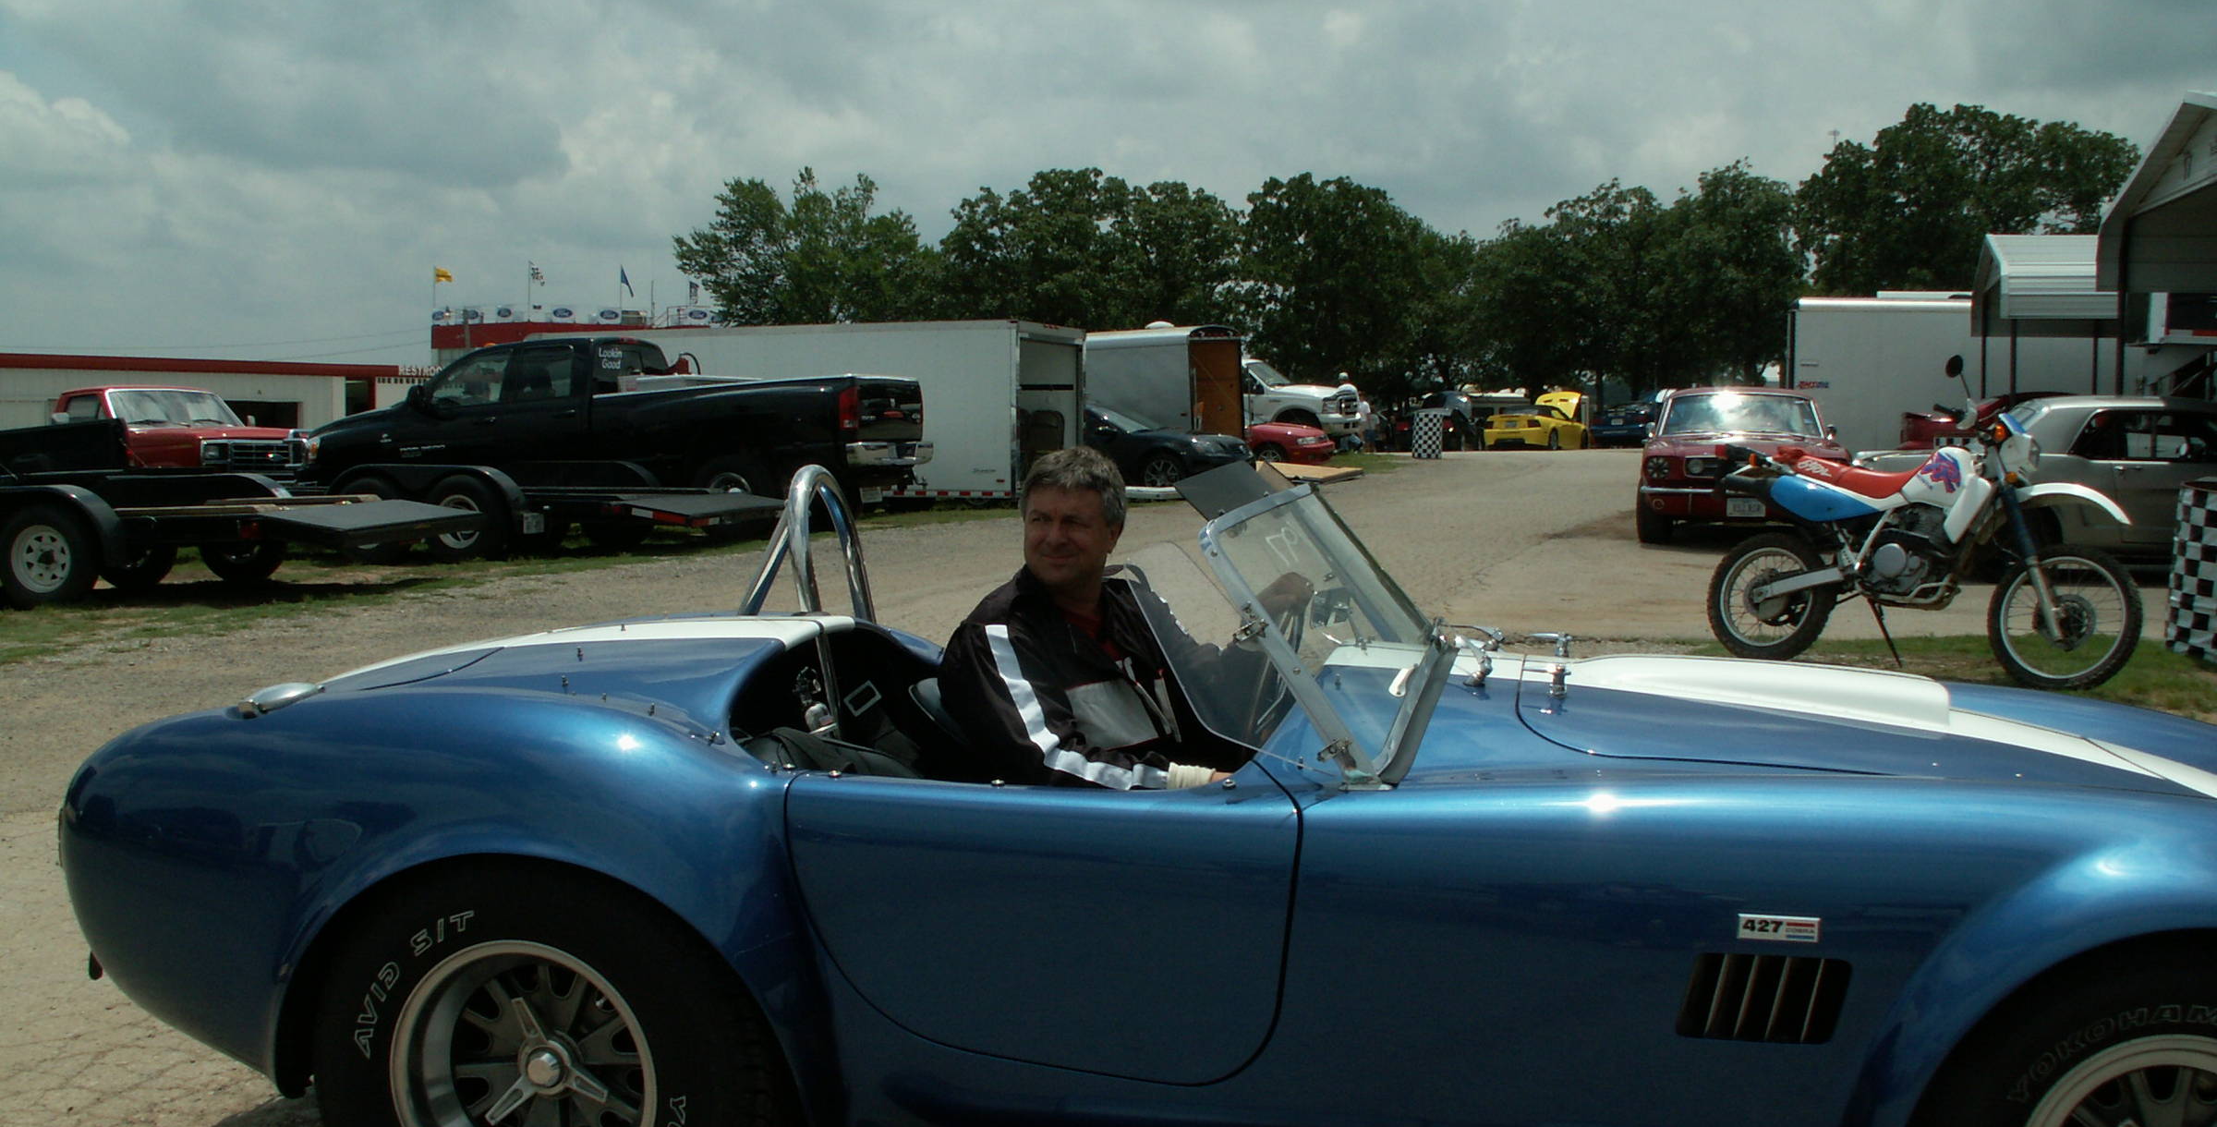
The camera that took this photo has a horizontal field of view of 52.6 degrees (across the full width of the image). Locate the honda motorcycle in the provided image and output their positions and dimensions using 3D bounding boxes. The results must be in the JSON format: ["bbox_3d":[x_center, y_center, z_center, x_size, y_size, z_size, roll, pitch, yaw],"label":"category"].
[{"bbox_3d":[3.940,-0.177,10.980,2.170,1.460,0.830,4,6,39],"label":"honda motorcycle"}]

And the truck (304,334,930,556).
[{"bbox_3d":[-5.064,-1.240,22.492,6.300,1.950,2.300,-1,4,16],"label":"truck"}]

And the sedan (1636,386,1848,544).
[{"bbox_3d":[5.773,-0.985,20.382,1.750,1.300,4.600,1,5,15],"label":"sedan"}]

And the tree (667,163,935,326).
[{"bbox_3d":[-8.408,-7.377,62.000,7.600,7.800,7.200,1,4,0],"label":"tree"}]

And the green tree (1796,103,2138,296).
[{"bbox_3d":[23.833,-7.896,62.000,9.500,9.700,9.000,1,4,0],"label":"green tree"}]

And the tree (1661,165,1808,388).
[{"bbox_3d":[21.170,-9.043,76.000,5.200,9.102,5.200,0,5,0],"label":"tree"}]

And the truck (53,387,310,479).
[{"bbox_3d":[-12.130,-1.310,27.870,5.150,1.780,1.980,3,5,30],"label":"truck"}]

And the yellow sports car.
[{"bbox_3d":[12.643,-4.062,65.937,1.860,1.480,4.650,3,6,31],"label":"yellow sports car"}]

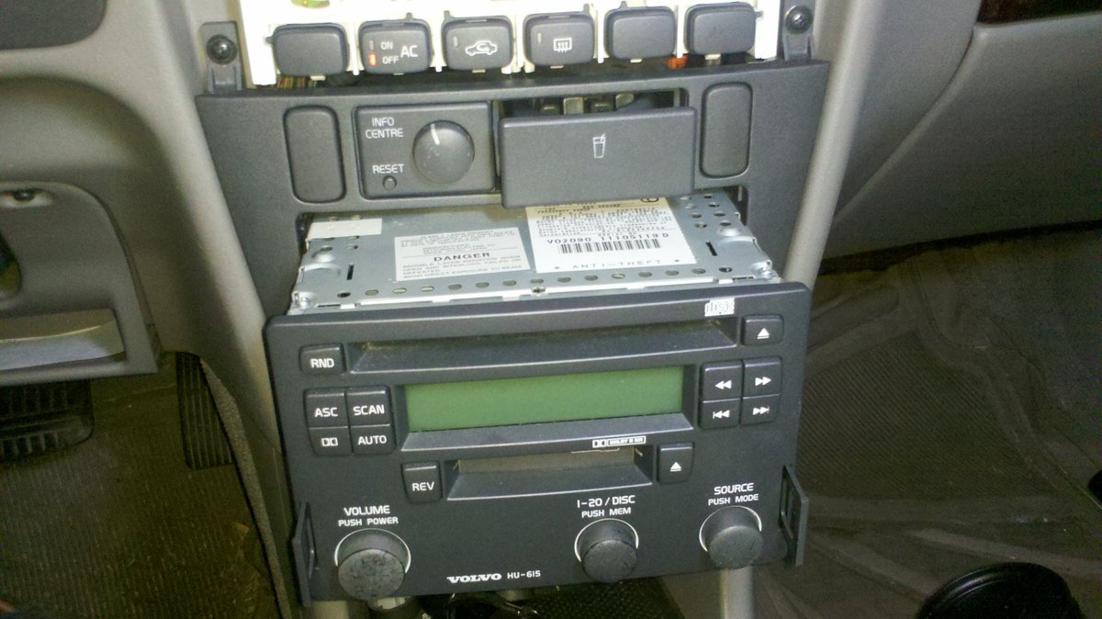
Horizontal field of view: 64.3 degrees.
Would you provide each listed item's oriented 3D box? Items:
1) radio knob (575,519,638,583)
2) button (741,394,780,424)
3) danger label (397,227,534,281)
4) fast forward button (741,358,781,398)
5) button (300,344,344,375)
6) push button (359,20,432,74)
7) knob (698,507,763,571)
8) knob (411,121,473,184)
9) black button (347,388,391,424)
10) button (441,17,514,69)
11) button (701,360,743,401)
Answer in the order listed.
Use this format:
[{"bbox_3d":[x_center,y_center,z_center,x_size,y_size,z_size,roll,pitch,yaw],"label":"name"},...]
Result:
[{"bbox_3d":[0.022,0.093,0.337,0.022,0.022,0.012,-3,22,-5],"label":"radio knob"},{"bbox_3d":[0.078,0.037,0.328,0.015,0.011,0.004,-5,22,-9],"label":"button"},{"bbox_3d":[-0.035,-0.022,0.342,0.050,0.001,0.034,-5,34,-8],"label":"danger label"},{"bbox_3d":[0.077,0.025,0.324,0.014,0.013,0.004,-5,22,-9],"label":"fast forward button"},{"bbox_3d":[-0.079,0.017,0.304,0.014,0.009,0.004,-4,18,-4],"label":"button"},{"bbox_3d":[-0.063,-0.106,0.355,0.029,0.019,0.009,-2,28,-2],"label":"push button"},{"bbox_3d":[0.070,0.088,0.336,0.022,0.022,0.011,-4,18,-4],"label":"knob"},{"bbox_3d":[-0.042,-0.060,0.340,0.024,0.024,0.013,-4,22,-4],"label":"knob"},{"bbox_3d":[-0.064,0.034,0.311,0.015,0.012,0.004,-4,18,-4],"label":"black button"},{"bbox_3d":[-0.030,-0.108,0.357,0.028,0.019,0.009,-3,28,-4],"label":"button"},{"bbox_3d":[0.062,0.026,0.321,0.014,0.013,0.004,-5,22,-8],"label":"button"}]

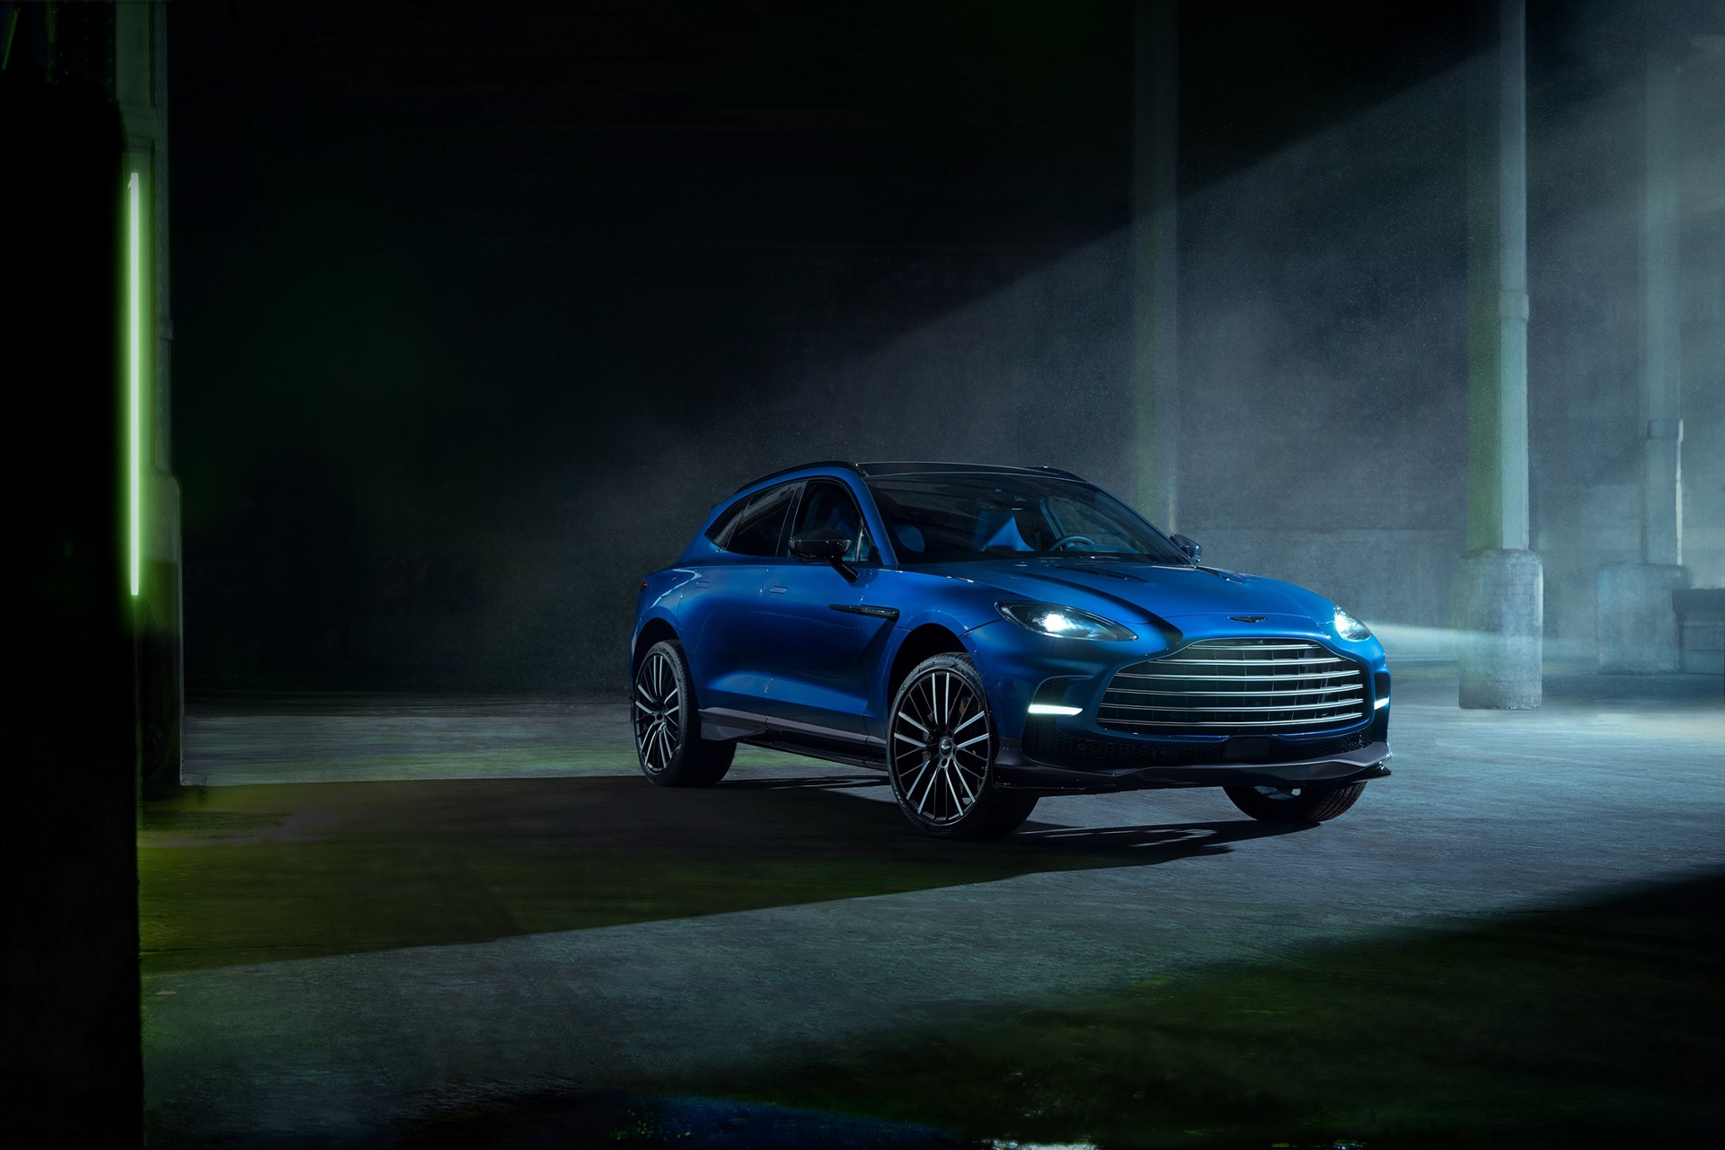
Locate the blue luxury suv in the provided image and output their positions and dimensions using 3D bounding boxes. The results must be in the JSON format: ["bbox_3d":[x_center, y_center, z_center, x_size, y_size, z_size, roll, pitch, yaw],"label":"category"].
[{"bbox_3d":[0.460,0.271,11.794,2.060,1.680,5.040,1,-1,-27],"label":"blue luxury suv"}]

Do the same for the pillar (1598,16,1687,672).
[{"bbox_3d":[11.110,-3.278,34.050,1.050,9.325,0.950,0,-1,0],"label":"pillar"}]

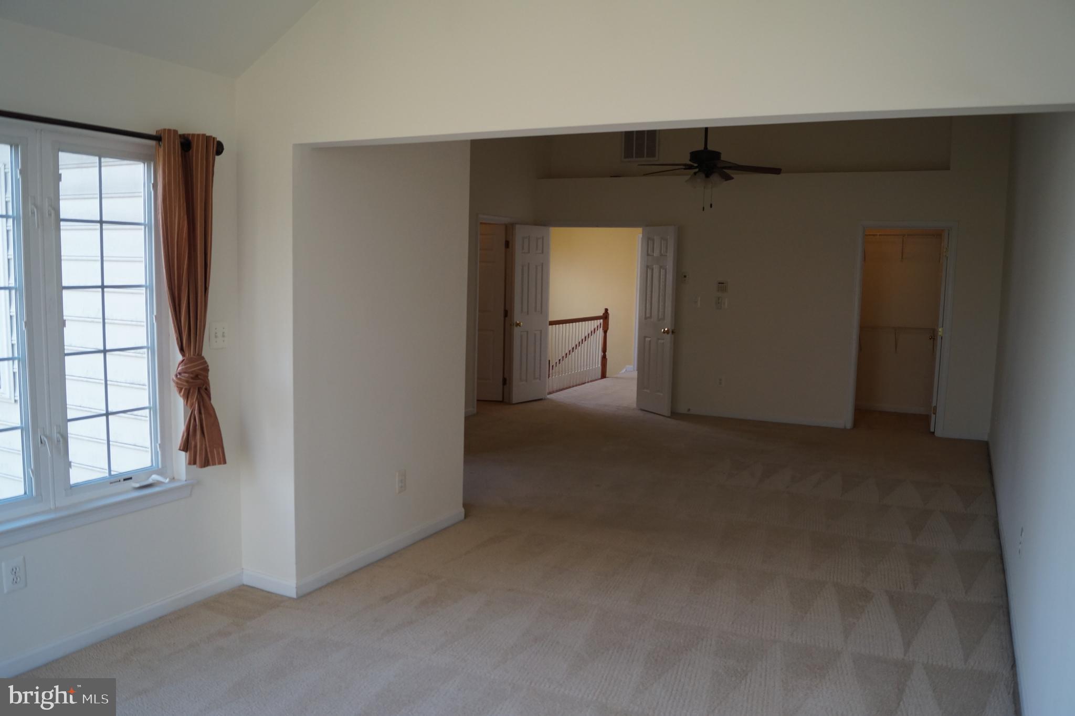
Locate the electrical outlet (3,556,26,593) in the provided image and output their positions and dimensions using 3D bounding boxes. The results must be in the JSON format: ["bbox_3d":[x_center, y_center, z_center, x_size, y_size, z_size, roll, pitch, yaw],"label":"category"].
[{"bbox_3d":[-1.913,0.792,2.947,0.012,0.116,0.073,5,7,28],"label":"electrical outlet"}]

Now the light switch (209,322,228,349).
[{"bbox_3d":[-1.447,-0.102,3.670,0.012,0.118,0.116,5,7,28],"label":"light switch"}]

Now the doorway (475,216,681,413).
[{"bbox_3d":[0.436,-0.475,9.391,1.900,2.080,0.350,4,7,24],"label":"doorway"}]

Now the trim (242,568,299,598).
[{"bbox_3d":[-1.273,1.068,3.829,0.349,0.084,0.016,5,7,26],"label":"trim"}]

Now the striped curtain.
[{"bbox_3d":[-1.472,-0.226,3.433,0.130,1.410,0.255,5,7,28],"label":"striped curtain"}]

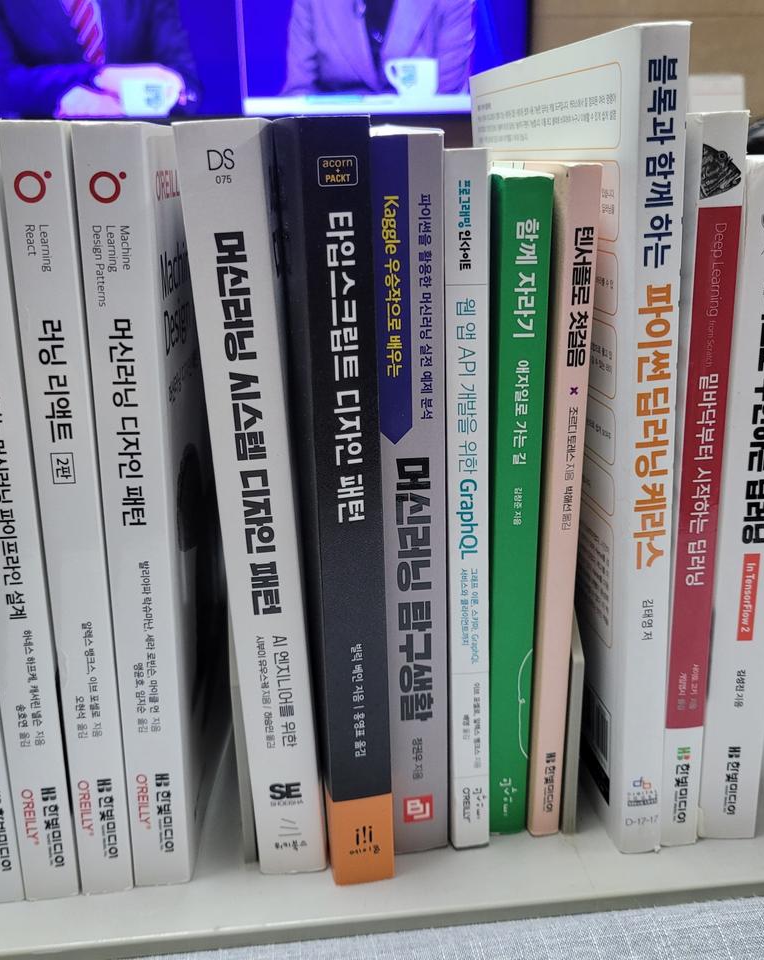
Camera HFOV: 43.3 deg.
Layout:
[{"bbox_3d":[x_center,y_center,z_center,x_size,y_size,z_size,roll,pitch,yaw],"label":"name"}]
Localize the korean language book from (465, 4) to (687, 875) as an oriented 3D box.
[{"bbox_3d":[0.066,-0.025,0.370,0.015,0.254,0.188,-6,20,-6],"label":"korean language book"}]

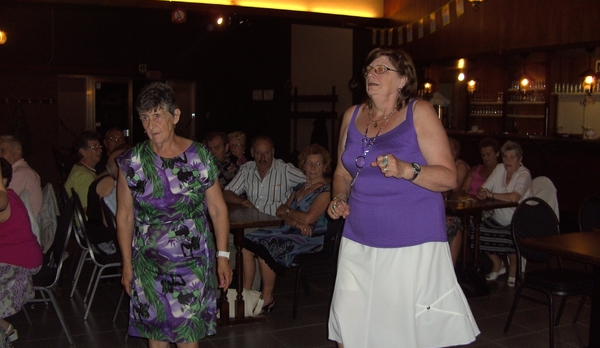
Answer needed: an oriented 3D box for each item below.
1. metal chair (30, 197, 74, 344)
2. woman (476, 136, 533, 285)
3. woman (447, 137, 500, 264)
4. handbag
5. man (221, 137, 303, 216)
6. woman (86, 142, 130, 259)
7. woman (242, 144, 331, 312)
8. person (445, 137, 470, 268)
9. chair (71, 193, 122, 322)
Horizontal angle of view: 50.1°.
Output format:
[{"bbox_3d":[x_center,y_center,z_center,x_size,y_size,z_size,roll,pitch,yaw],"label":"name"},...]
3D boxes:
[{"bbox_3d":[-1.726,0.598,3.945,0.560,0.890,0.450,-2,5,-25],"label":"metal chair"},{"bbox_3d":[1.787,0.326,5.495,0.750,1.240,0.520,-2,6,-32],"label":"woman"},{"bbox_3d":[1.617,0.284,5.923,0.750,1.250,0.500,-3,6,-37],"label":"woman"},{"bbox_3d":[-0.429,0.893,4.531,0.350,0.230,0.150,-1,5,-20],"label":"handbag"},{"bbox_3d":[-0.283,0.327,5.015,0.620,1.280,0.750,2,5,14],"label":"man"},{"bbox_3d":[-1.204,0.382,4.669,0.750,1.210,0.500,-2,5,-23],"label":"woman"},{"bbox_3d":[-0.054,0.390,4.649,0.780,1.220,0.520,-3,6,-35],"label":"woman"},{"bbox_3d":[1.458,0.265,6.193,0.750,1.240,0.500,-4,6,-41],"label":"person"},{"bbox_3d":[-1.365,0.545,4.623,0.550,0.890,0.450,-1,5,-20],"label":"chair"}]

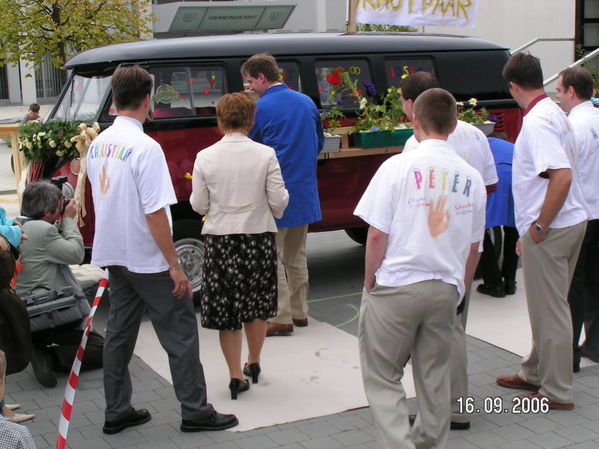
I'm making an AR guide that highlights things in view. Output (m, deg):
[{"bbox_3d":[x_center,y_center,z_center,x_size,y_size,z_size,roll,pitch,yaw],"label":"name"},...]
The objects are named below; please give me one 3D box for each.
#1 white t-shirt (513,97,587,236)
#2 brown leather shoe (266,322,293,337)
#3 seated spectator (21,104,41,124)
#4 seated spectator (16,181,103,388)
[{"bbox_3d":[1.256,-0.286,5.196,0.300,0.680,0.470,3,10,25],"label":"white t-shirt"},{"bbox_3d":[-0.187,0.657,6.744,0.285,0.110,0.105,-1,9,4],"label":"brown leather shoe"},{"bbox_3d":[-4.100,-1.269,15.996,0.460,1.160,0.620,-3,9,-10],"label":"seated spectator"},{"bbox_3d":[-1.305,0.310,5.917,0.720,1.120,0.530,-10,13,-42],"label":"seated spectator"}]

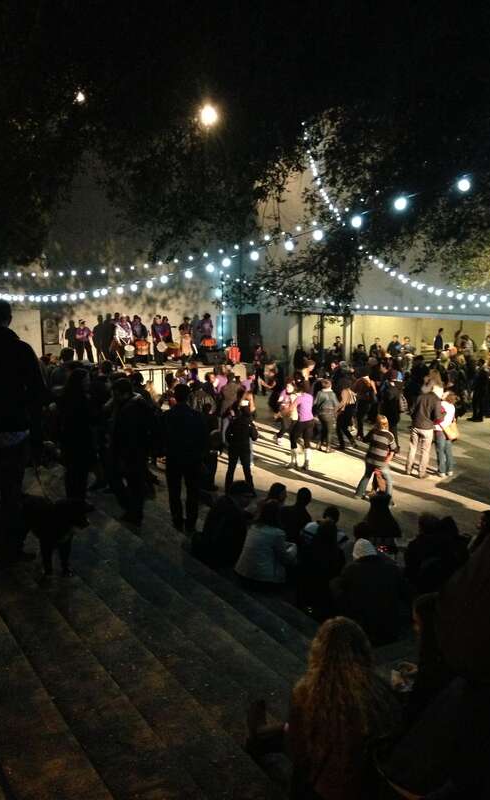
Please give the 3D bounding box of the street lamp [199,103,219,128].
[{"bbox_3d":[-1.024,-8.206,22.000,0.550,0.720,0.550,0,8,0],"label":"street lamp"}]

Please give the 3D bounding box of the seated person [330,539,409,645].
[{"bbox_3d":[1.060,1.571,6.350,0.600,0.920,0.720,4,8,30],"label":"seated person"}]

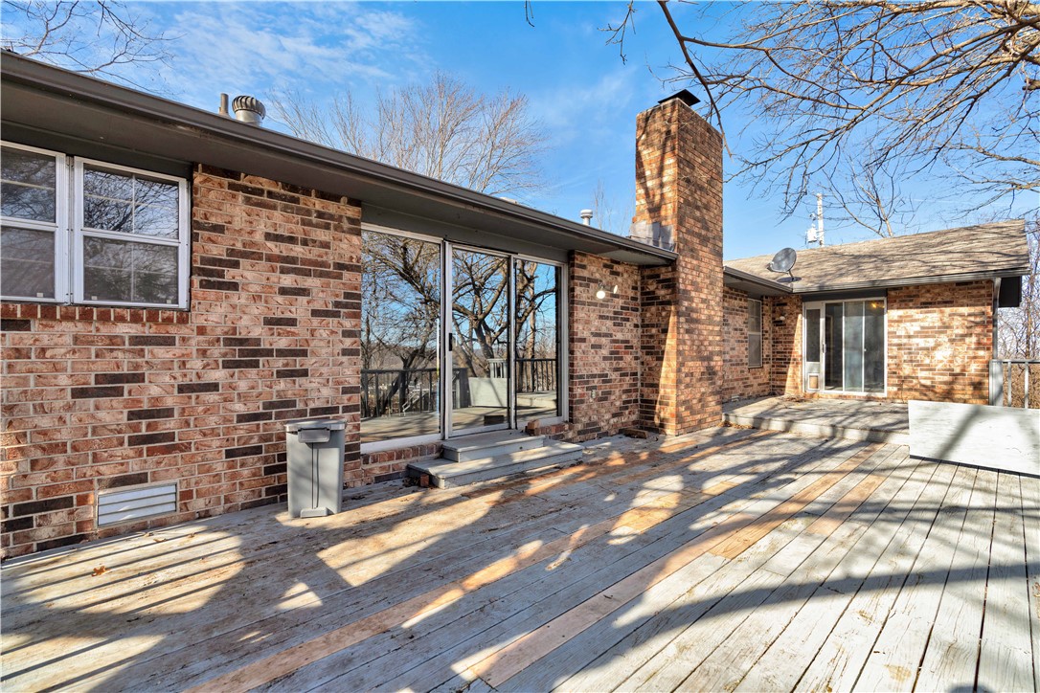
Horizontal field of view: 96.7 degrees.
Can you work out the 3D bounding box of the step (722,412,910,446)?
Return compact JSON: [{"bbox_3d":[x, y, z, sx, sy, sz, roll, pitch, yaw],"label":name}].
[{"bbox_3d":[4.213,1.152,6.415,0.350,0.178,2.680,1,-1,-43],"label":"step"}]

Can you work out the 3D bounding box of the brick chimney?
[{"bbox_3d":[2.481,-1.169,7.146,1.450,4.820,0.700,1,-1,-43],"label":"brick chimney"}]

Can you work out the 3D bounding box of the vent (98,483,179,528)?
[{"bbox_3d":[-2.445,1.016,2.968,0.400,0.195,0.040,1,-1,-43],"label":"vent"}]

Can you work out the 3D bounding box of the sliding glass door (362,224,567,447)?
[{"bbox_3d":[-0.426,-0.064,5.063,2.830,2.050,0.120,1,-1,-43],"label":"sliding glass door"}]

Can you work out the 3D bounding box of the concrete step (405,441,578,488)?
[{"bbox_3d":[-0.196,1.140,4.644,1.820,0.130,0.650,1,-1,-43],"label":"concrete step"}]

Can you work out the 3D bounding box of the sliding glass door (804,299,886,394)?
[{"bbox_3d":[6.908,0.015,9.894,0.120,2.020,1.490,1,-1,-43],"label":"sliding glass door"}]

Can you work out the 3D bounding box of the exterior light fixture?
[{"bbox_3d":[1.185,-0.745,6.251,0.360,0.200,0.180,1,-1,-43],"label":"exterior light fixture"}]

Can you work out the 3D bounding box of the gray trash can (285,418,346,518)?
[{"bbox_3d":[-1.479,0.865,3.367,0.380,0.655,0.310,0,-1,-19],"label":"gray trash can"}]

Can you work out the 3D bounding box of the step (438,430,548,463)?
[{"bbox_3d":[-0.290,1.016,4.775,1.160,0.130,0.440,1,-1,-43],"label":"step"}]

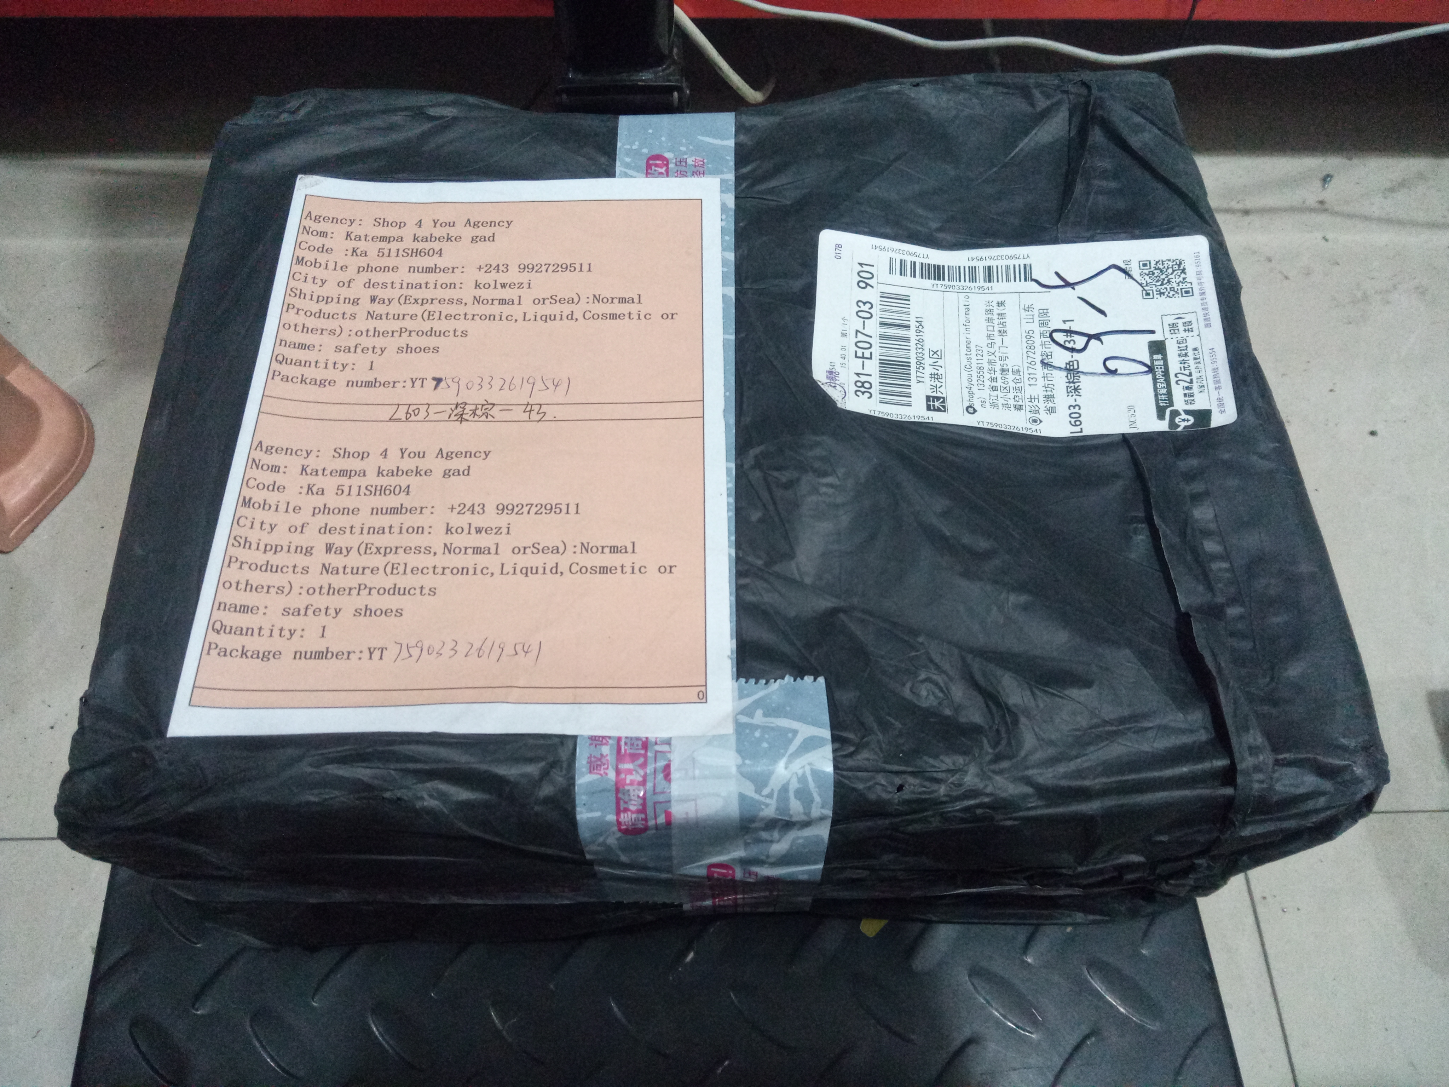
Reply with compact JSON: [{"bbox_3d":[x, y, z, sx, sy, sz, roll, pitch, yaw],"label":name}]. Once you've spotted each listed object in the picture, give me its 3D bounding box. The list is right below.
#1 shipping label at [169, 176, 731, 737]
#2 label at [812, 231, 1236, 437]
[{"bbox_3d":[-0.073,-0.039,0.363,0.148,0.004,0.210,0,59,-2],"label":"shipping label"},{"bbox_3d":[0.094,-0.071,0.379,0.130,0.007,0.077,2,60,5],"label":"label"}]

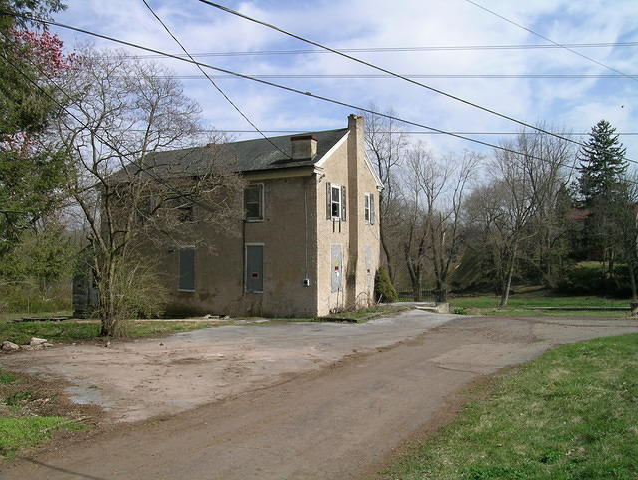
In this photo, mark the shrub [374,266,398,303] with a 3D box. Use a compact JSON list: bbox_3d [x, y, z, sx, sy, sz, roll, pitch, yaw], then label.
[{"bbox_3d":[3.211,2.149,25.000,1.159,1.738,1.159,0,-1,0],"label":"shrub"}]

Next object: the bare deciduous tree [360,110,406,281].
[{"bbox_3d":[5.029,-3.366,41.000,4.356,14.097,4.356,0,-1,0],"label":"bare deciduous tree"}]

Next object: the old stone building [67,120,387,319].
[{"bbox_3d":[-4.311,-0.975,25.174,13.372,8.550,7.056,-1,-2,27],"label":"old stone building"}]

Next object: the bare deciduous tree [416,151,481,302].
[{"bbox_3d":[8.505,-0.887,34.000,4.335,9.983,4.335,0,-1,0],"label":"bare deciduous tree"}]

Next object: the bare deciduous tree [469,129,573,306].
[{"bbox_3d":[11.735,-1.304,30.000,6.027,10.315,5.424,0,-1,0],"label":"bare deciduous tree"}]

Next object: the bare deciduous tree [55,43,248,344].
[{"bbox_3d":[-5.105,-1.422,15.500,5.689,8.623,5.120,0,-1,0],"label":"bare deciduous tree"}]

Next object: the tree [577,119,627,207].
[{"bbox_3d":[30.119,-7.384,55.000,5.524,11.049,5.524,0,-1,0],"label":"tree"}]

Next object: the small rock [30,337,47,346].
[{"bbox_3d":[-7.315,2.647,13.500,0.469,0.261,0.352,0,-1,0],"label":"small rock"}]

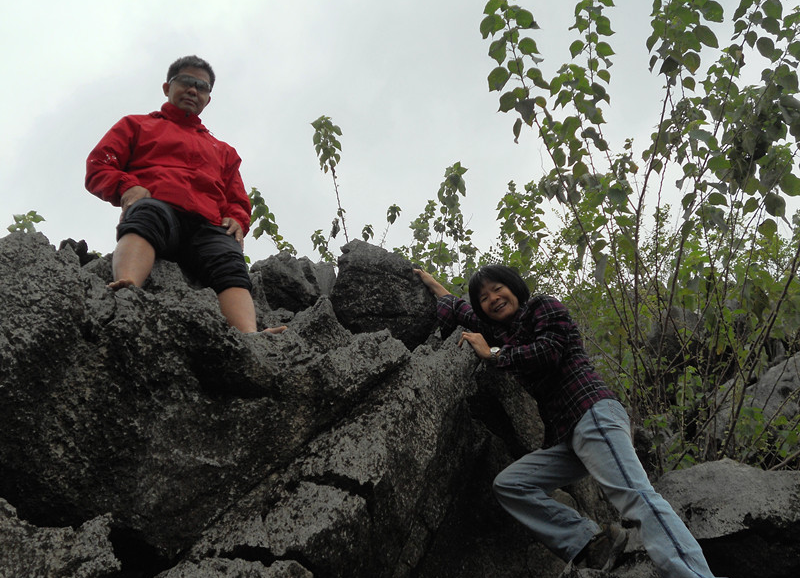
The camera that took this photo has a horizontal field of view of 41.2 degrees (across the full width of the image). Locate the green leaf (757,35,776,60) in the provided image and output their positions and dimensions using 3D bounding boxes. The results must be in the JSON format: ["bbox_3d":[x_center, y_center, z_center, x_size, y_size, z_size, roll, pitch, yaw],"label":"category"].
[{"bbox_3d":[1.758,-1.159,5.100,0.086,0.123,0.030,-37,3,25],"label":"green leaf"}]

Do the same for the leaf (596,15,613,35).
[{"bbox_3d":[0.981,-1.264,5.100,0.072,0.104,0.030,-28,12,19],"label":"leaf"}]

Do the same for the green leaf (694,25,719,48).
[{"bbox_3d":[1.442,-1.188,5.000,0.141,0.030,0.085,36,-66,2],"label":"green leaf"}]

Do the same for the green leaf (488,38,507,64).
[{"bbox_3d":[0.459,-1.122,5.000,0.085,0.131,0.030,18,19,-1],"label":"green leaf"}]

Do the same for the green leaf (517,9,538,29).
[{"bbox_3d":[0.576,-1.217,4.800,0.102,0.093,0.045,0,-25,0],"label":"green leaf"}]

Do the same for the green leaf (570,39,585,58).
[{"bbox_3d":[0.852,-1.154,5.100,0.067,0.030,0.099,38,-70,-4],"label":"green leaf"}]

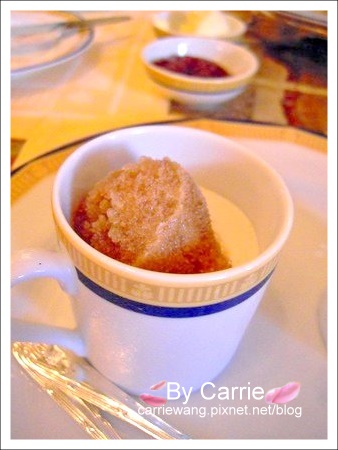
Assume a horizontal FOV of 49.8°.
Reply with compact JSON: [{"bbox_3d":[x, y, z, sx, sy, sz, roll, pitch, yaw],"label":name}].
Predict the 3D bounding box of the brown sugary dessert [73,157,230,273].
[{"bbox_3d":[-0.004,-0.002,0.110,0.041,0.024,0.036,-6,45,-13],"label":"brown sugary dessert"}]

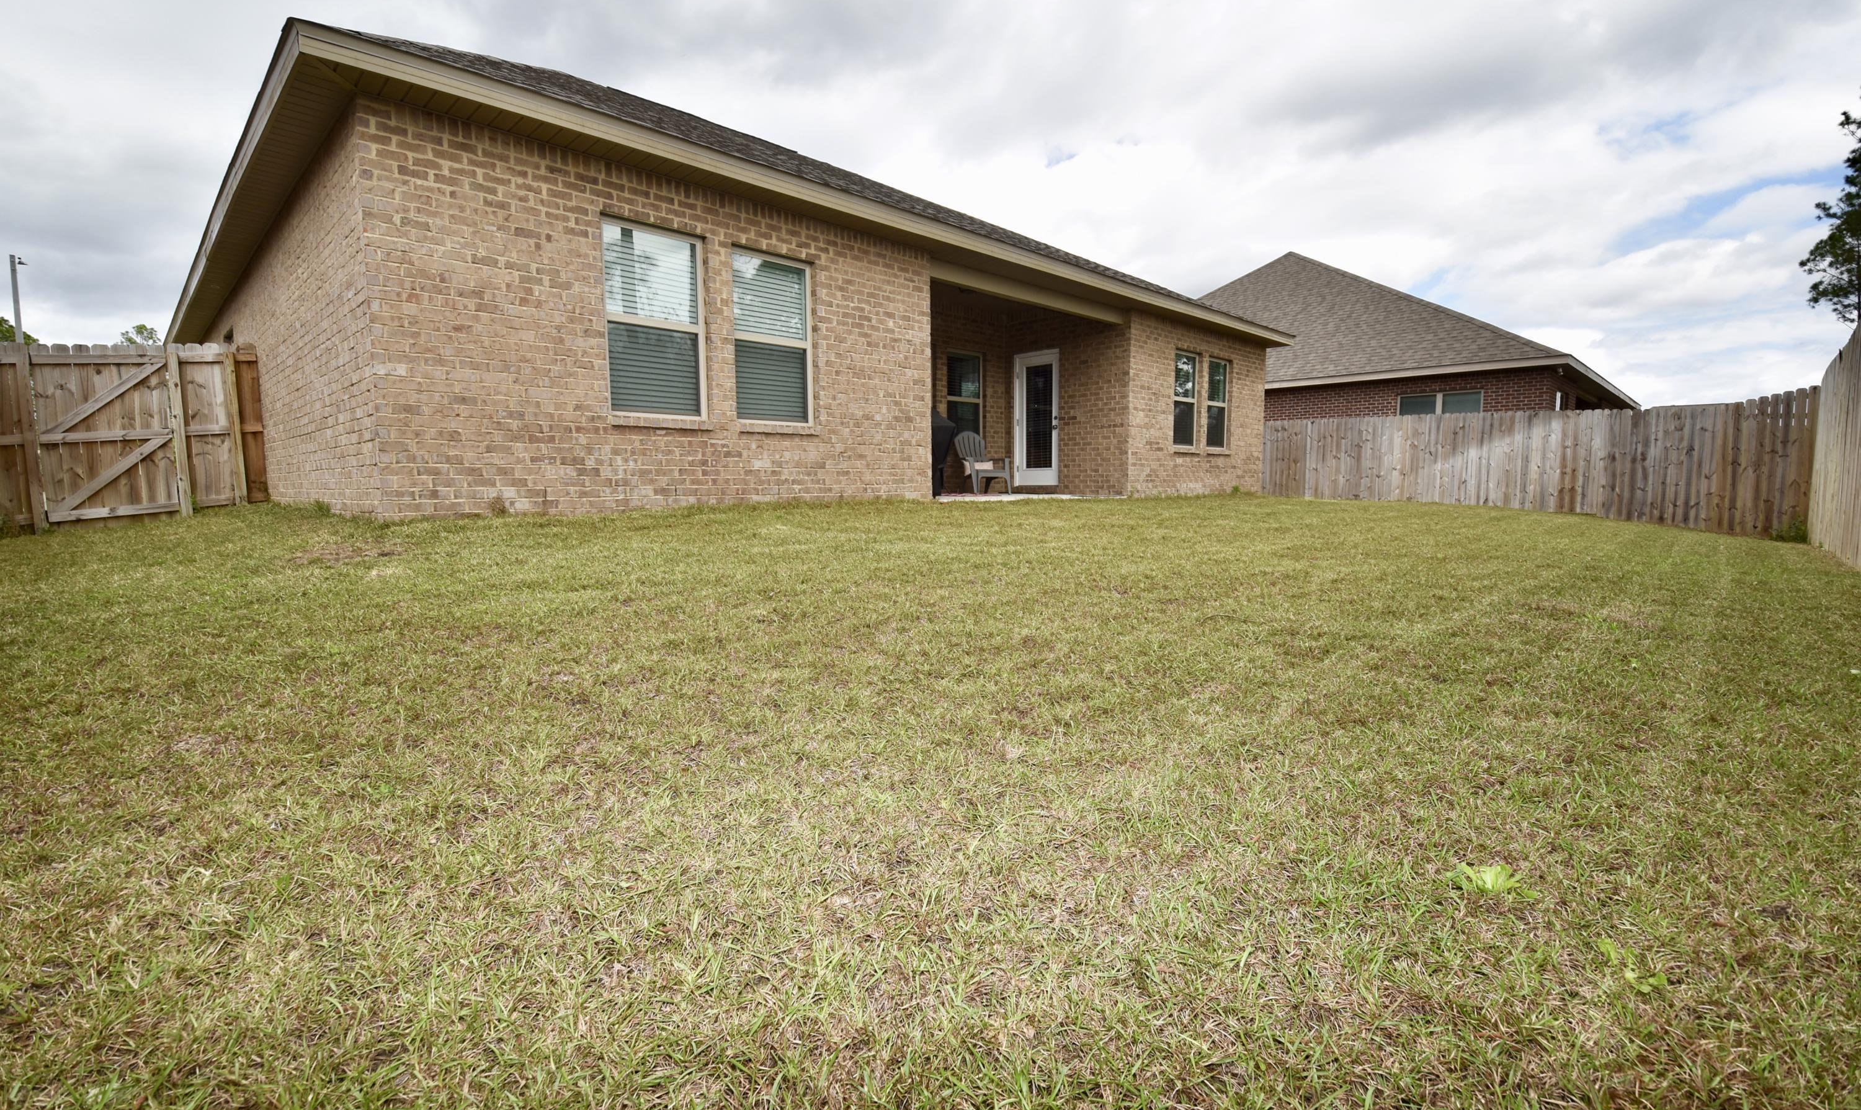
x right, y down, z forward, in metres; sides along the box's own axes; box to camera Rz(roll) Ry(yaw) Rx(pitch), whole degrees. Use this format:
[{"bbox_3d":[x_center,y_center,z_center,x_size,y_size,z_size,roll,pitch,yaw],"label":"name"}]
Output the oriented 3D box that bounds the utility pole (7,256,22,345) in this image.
[{"bbox_3d":[-28.994,-5.585,24.909,0.200,7.800,0.200,5,8,43],"label":"utility pole"}]

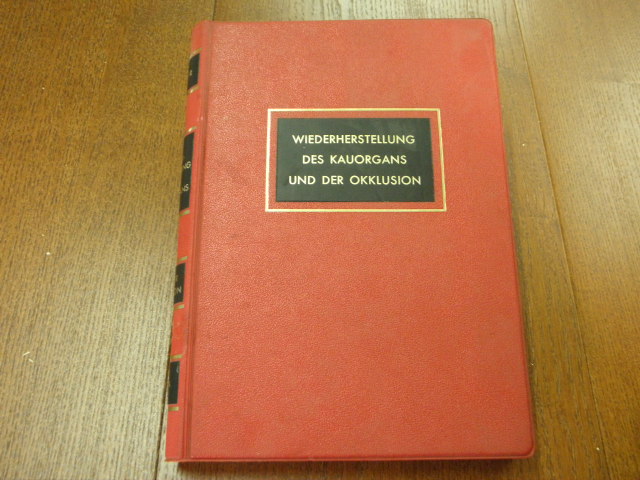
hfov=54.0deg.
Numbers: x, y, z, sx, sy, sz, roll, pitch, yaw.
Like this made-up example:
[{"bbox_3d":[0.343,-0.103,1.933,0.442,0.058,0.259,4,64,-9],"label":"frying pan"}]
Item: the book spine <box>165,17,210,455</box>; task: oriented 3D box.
[{"bbox_3d":[-0.072,-0.006,0.361,0.016,0.042,0.250,0,74,0],"label":"book spine"}]

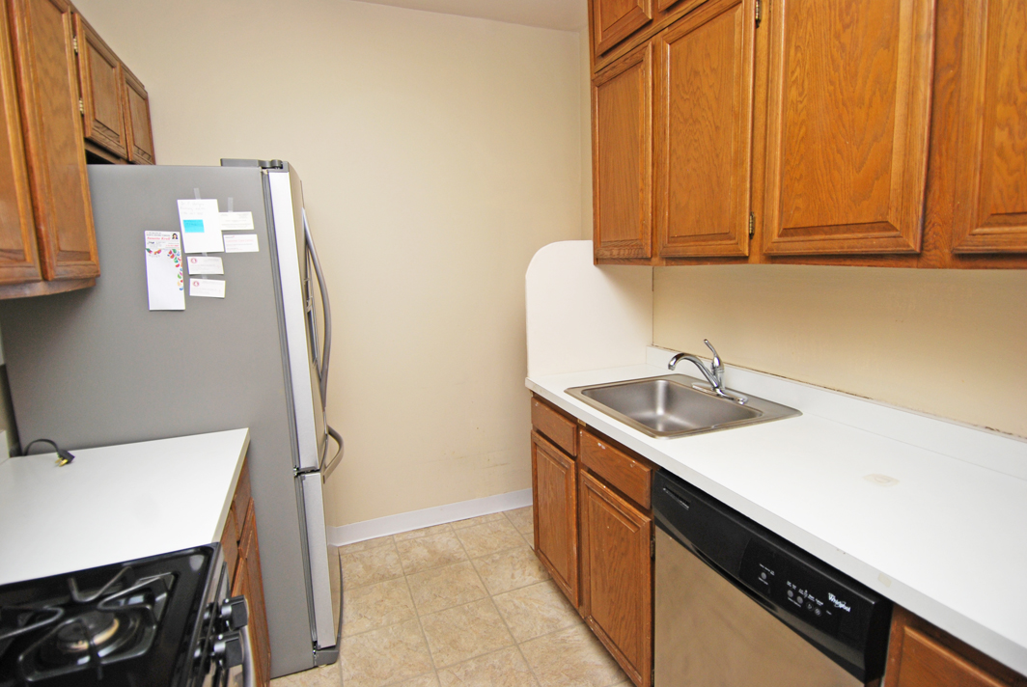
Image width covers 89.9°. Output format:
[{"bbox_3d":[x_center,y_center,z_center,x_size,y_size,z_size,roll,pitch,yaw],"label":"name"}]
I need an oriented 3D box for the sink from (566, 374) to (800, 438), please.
[{"bbox_3d":[0.552,0.276,1.802,0.555,0.165,0.640,-6,10,-21],"label":"sink"}]

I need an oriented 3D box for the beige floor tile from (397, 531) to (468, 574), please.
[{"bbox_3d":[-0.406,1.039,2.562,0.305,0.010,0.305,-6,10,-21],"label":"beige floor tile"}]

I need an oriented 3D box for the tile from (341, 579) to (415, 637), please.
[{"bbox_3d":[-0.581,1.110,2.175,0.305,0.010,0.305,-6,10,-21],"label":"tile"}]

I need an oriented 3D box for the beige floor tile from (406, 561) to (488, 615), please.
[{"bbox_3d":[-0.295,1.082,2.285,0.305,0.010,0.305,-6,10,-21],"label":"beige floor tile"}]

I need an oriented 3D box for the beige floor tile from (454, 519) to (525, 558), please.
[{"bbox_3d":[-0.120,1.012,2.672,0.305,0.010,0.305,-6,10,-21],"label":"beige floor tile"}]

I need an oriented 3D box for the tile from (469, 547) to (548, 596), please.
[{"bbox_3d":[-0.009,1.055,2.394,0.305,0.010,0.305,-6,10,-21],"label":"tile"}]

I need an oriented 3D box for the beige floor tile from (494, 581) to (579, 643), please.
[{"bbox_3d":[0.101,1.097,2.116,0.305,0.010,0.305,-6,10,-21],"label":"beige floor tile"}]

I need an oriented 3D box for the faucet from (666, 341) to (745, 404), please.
[{"bbox_3d":[0.671,0.086,1.825,0.265,0.200,0.265,-6,10,-21],"label":"faucet"}]

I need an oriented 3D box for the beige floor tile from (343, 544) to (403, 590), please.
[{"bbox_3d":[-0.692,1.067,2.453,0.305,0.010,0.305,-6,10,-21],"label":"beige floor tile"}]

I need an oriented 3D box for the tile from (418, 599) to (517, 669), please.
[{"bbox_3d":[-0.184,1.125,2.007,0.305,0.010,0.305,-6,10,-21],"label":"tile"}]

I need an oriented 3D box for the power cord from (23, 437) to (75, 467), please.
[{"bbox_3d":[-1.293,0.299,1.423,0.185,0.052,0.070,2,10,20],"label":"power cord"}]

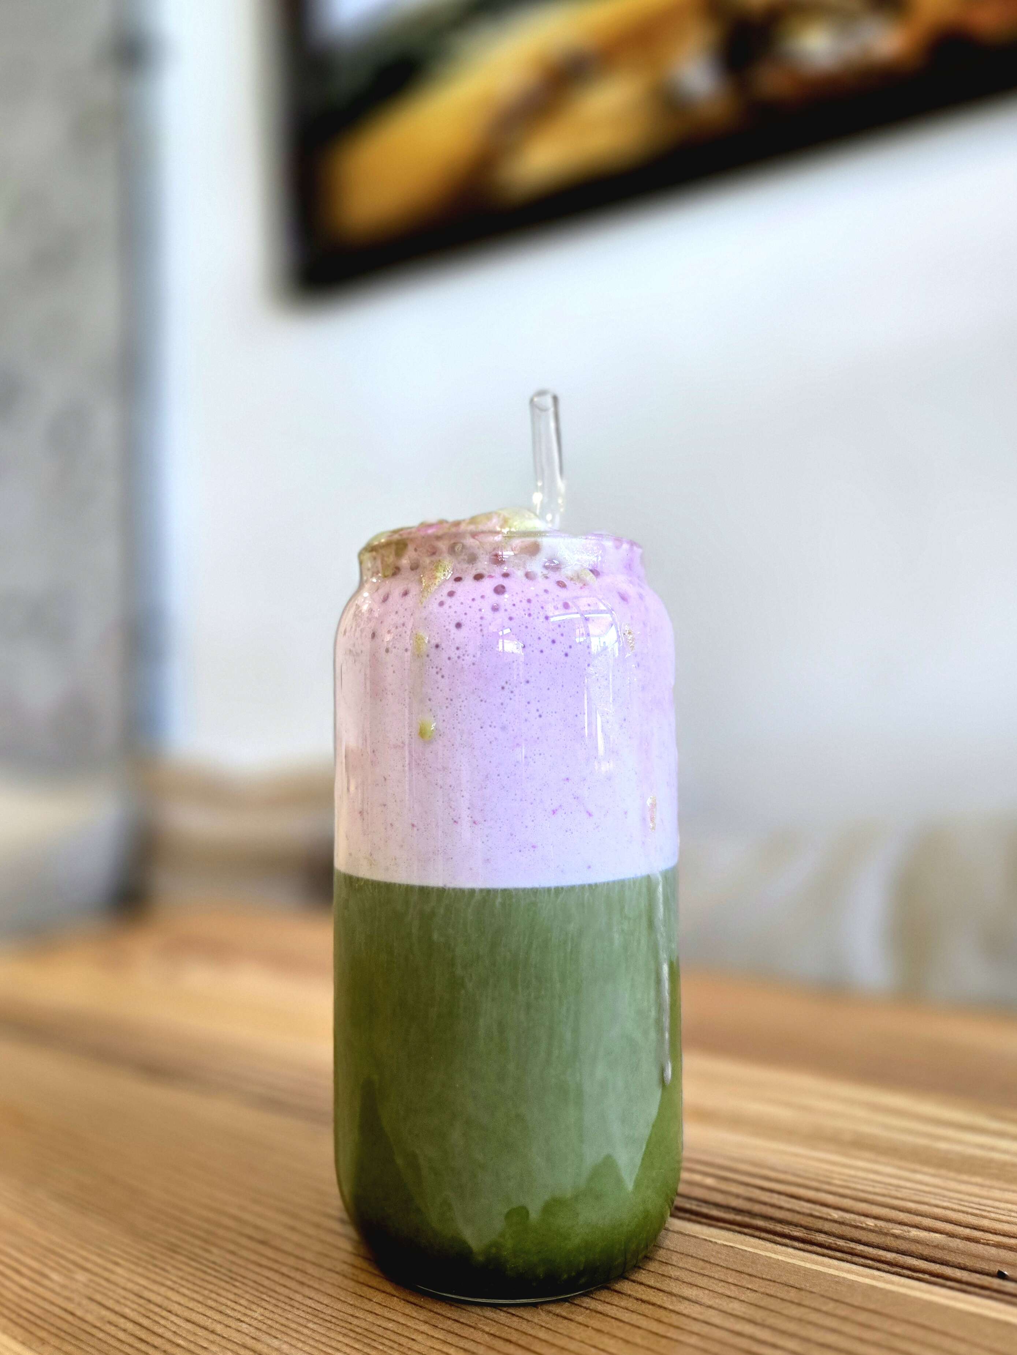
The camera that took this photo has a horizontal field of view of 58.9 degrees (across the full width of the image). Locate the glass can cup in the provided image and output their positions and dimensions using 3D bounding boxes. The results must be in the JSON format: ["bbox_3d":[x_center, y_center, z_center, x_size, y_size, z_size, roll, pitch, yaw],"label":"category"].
[{"bbox_3d":[0.000,0.045,0.202,0.076,0.144,0.076,-1,-4,0],"label":"glass can cup"}]

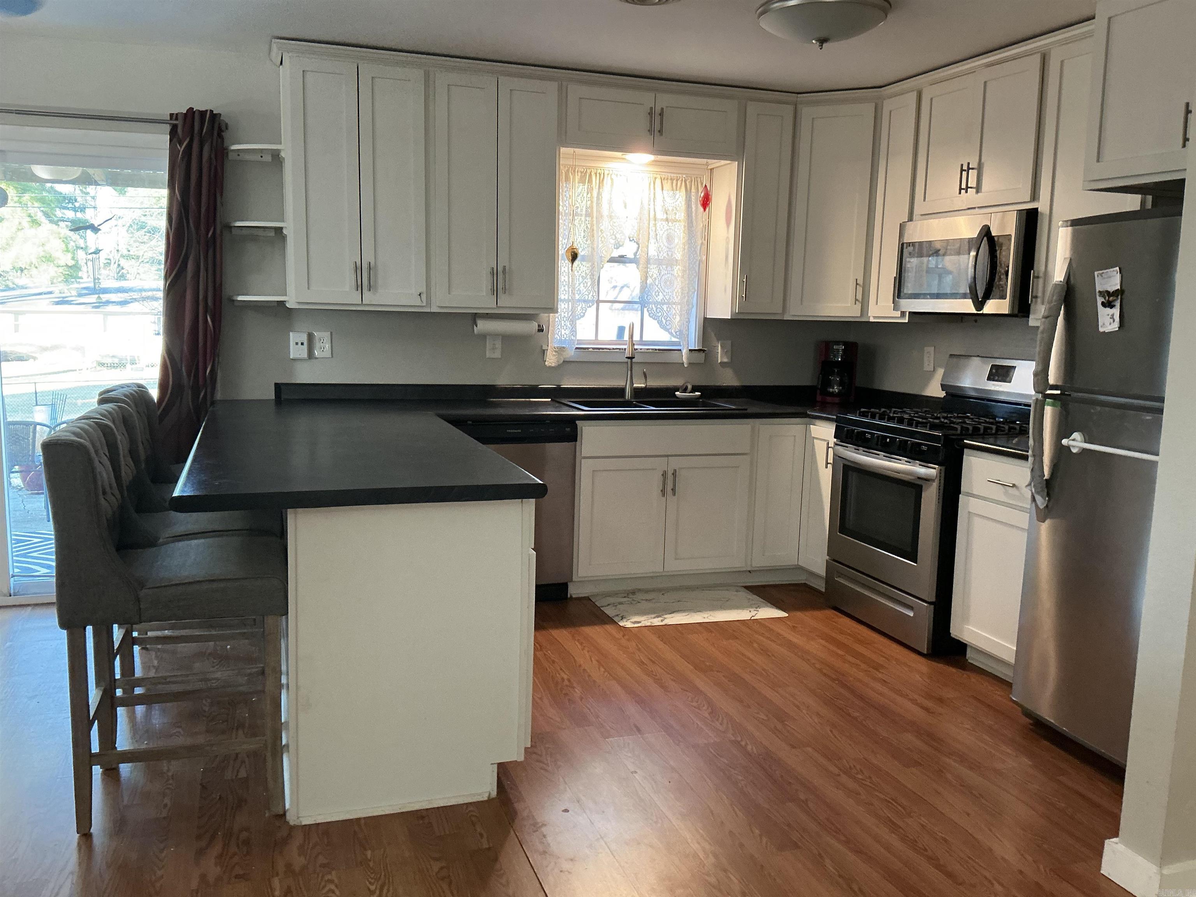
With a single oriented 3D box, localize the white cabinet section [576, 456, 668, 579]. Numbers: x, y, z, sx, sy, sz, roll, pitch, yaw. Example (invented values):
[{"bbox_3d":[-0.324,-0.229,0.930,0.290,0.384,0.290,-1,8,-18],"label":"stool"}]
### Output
[{"bbox_3d":[0.029,0.285,4.850,0.440,0.581,0.570,-1,8,-18],"label":"white cabinet section"}]

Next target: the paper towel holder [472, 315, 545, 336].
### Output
[{"bbox_3d":[-0.438,-0.612,4.772,0.365,0.117,0.120,-2,9,-20],"label":"paper towel holder"}]

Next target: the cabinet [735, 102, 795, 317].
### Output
[{"bbox_3d":[0.793,-1.219,5.062,0.307,1.067,0.330,-1,9,-19],"label":"cabinet"}]

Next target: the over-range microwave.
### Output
[{"bbox_3d":[1.715,-0.797,4.231,0.435,0.422,0.763,-2,9,-20],"label":"over-range microwave"}]

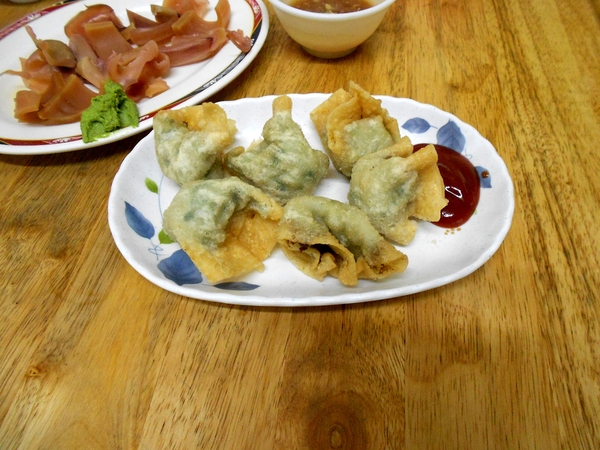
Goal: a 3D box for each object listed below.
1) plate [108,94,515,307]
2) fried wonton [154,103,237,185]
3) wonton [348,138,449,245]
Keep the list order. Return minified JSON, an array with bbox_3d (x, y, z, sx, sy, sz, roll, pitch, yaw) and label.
[{"bbox_3d":[0.008,-0.019,0.295,0.250,0.027,0.165,-4,57,-3],"label":"plate"},{"bbox_3d":[-0.068,-0.053,0.299,0.050,0.043,0.054,0,57,0],"label":"fried wonton"},{"bbox_3d":[0.060,-0.022,0.282,0.058,0.042,0.068,0,57,0],"label":"wonton"}]

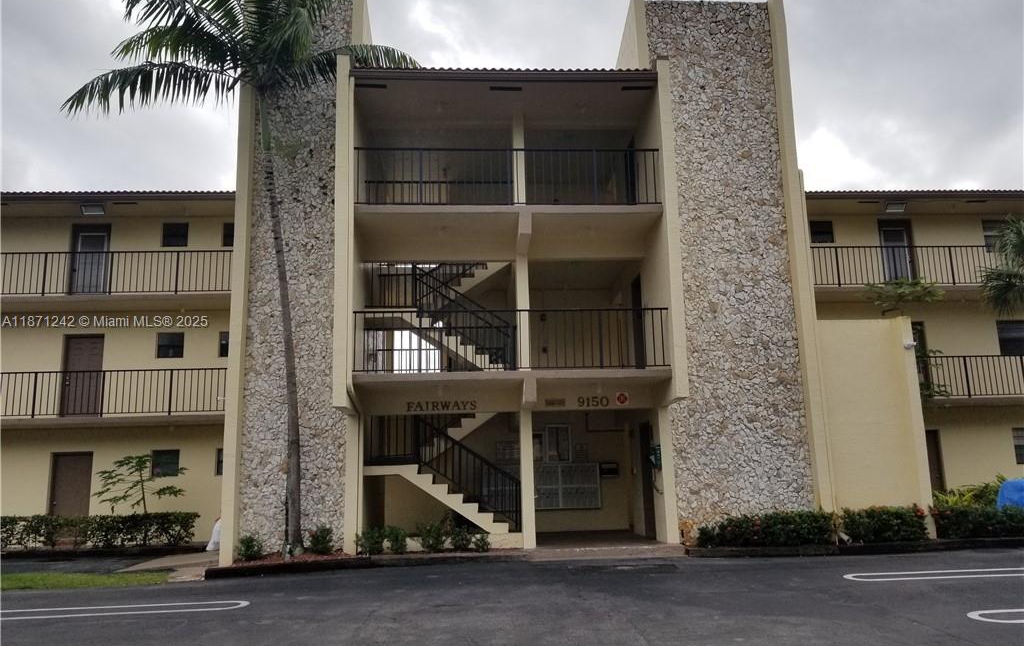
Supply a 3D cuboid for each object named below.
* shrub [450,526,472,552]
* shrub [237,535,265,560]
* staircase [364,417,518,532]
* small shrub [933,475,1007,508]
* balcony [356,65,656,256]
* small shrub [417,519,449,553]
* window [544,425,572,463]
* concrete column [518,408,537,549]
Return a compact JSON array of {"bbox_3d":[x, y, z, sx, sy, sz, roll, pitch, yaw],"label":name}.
[{"bbox_3d":[-0.859,3.662,13.088,0.373,0.420,0.400,-1,-10,-4],"label":"shrub"},{"bbox_3d":[-4.346,3.727,12.784,0.420,0.442,0.420,-1,-10,-4],"label":"shrub"},{"bbox_3d":[-1.227,2.687,13.772,2.751,2.140,0.120,-1,-10,-4],"label":"staircase"},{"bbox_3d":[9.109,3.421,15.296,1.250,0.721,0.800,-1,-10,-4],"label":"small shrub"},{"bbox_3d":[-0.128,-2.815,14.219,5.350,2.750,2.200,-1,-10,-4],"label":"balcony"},{"bbox_3d":[-1.340,3.594,12.965,0.537,0.547,0.550,-1,-10,-4],"label":"small shrub"},{"bbox_3d":[0.998,2.600,16.505,0.583,0.816,0.080,-1,-10,-4],"label":"window"},{"bbox_3d":[0.293,2.793,13.777,0.210,2.400,0.210,-1,-10,-4],"label":"concrete column"}]

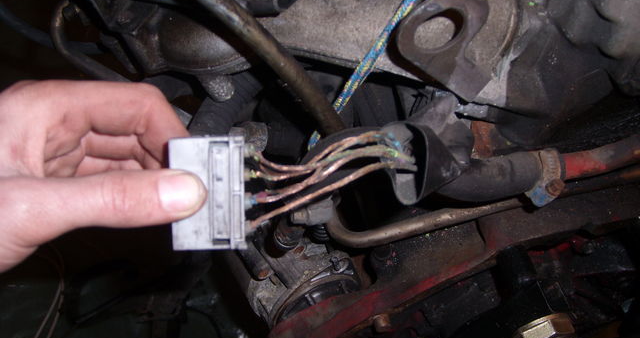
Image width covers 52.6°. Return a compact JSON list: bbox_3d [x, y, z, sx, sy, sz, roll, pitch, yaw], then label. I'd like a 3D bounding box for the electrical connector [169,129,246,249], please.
[{"bbox_3d":[-0.045,0.010,0.267,0.030,0.044,0.020,-2,0,-3],"label":"electrical connector"}]

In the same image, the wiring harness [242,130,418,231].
[{"bbox_3d":[0.005,0.004,0.285,0.076,0.040,0.032,-7,0,-8],"label":"wiring harness"}]

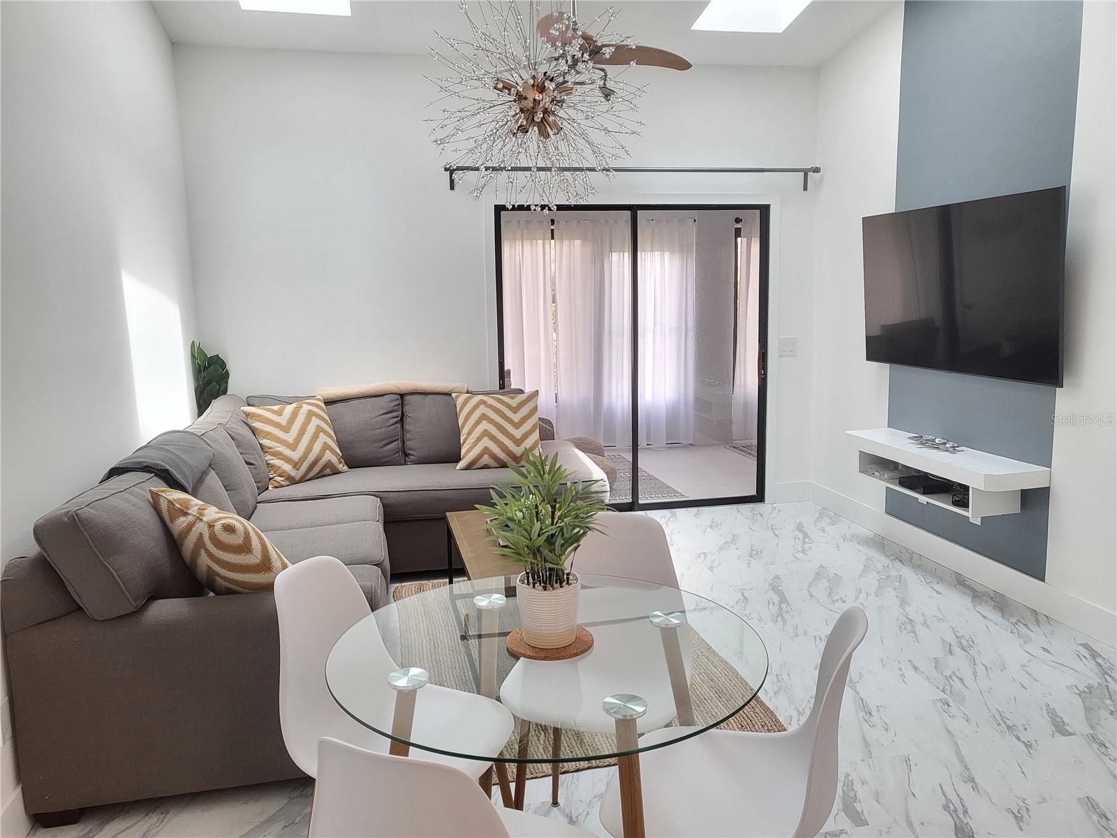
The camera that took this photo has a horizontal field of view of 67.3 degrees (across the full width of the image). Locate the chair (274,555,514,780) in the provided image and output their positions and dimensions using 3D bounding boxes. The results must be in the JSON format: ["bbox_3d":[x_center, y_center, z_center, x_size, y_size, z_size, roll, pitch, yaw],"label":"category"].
[{"bbox_3d":[-0.364,0.744,1.919,0.500,0.820,0.470,1,8,16],"label":"chair"}]

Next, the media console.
[{"bbox_3d":[1.872,0.264,4.226,0.335,0.240,1.270,-2,8,-10],"label":"media console"}]

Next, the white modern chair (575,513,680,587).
[{"bbox_3d":[0.103,0.700,2.185,0.470,0.820,0.500,1,8,14],"label":"white modern chair"}]

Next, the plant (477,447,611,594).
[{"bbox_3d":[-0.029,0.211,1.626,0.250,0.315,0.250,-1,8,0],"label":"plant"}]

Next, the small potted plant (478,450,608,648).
[{"bbox_3d":[-0.028,0.243,1.627,0.250,0.370,0.250,-1,8,0],"label":"small potted plant"}]

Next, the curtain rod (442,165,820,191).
[{"bbox_3d":[0.511,-1.530,5.340,2.450,0.150,0.110,-2,8,-10],"label":"curtain rod"}]

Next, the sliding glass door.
[{"bbox_3d":[0.519,-0.380,5.571,1.840,2.030,0.100,-2,8,-10],"label":"sliding glass door"}]

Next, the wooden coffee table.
[{"bbox_3d":[-0.130,0.724,3.555,0.570,0.410,1.100,-3,8,-13],"label":"wooden coffee table"}]

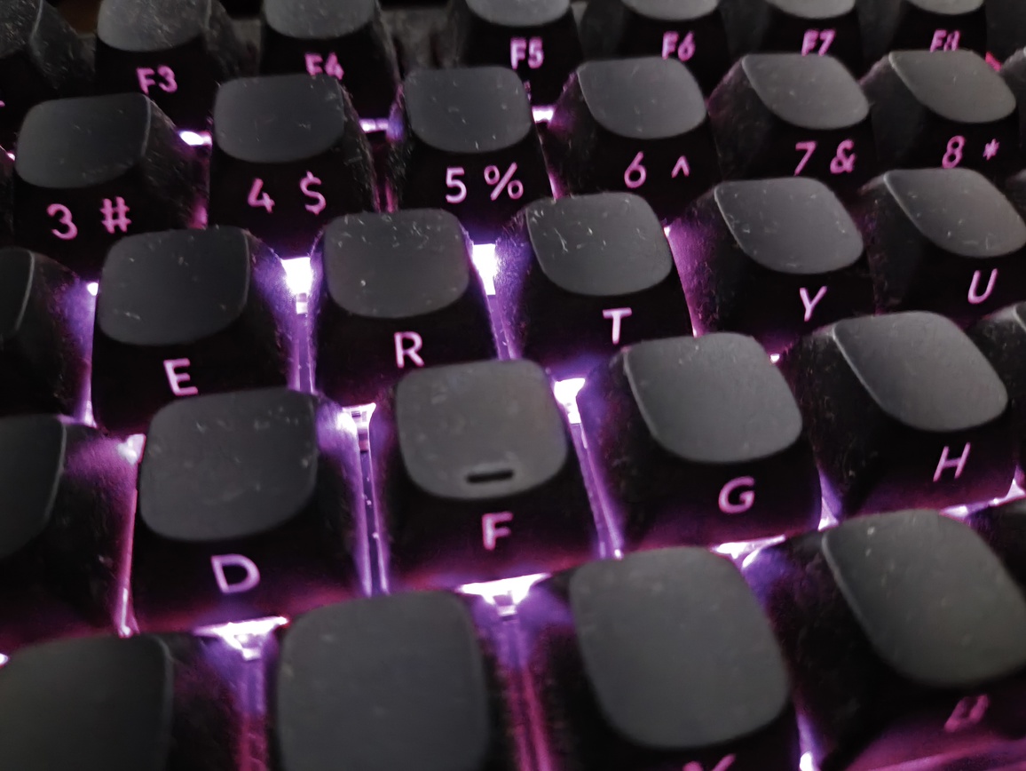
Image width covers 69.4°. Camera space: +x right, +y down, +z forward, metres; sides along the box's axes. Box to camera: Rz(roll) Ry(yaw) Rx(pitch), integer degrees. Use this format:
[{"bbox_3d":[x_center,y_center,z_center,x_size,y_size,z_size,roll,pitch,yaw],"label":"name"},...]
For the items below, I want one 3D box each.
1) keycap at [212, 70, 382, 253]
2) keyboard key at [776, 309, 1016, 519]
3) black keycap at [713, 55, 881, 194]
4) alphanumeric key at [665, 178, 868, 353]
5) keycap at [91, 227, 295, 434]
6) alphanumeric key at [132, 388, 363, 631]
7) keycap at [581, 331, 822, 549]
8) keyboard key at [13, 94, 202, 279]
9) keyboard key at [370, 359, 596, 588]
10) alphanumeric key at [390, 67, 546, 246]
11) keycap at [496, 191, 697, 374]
[{"bbox_3d":[-0.024,-0.024,0.079,0.018,0.011,0.018,-7,56,-9],"label":"keycap"},{"bbox_3d":[0.035,0.001,0.067,0.018,0.010,0.018,-7,56,-9],"label":"keyboard key"},{"bbox_3d":[0.032,-0.031,0.088,0.018,0.011,0.018,-7,56,-9],"label":"black keycap"},{"bbox_3d":[0.027,-0.014,0.076,0.018,0.010,0.018,-7,56,-9],"label":"alphanumeric key"},{"bbox_3d":[-0.029,-0.007,0.067,0.018,0.009,0.018,-7,58,-9],"label":"keycap"},{"bbox_3d":[-0.021,0.008,0.058,0.018,0.010,0.018,-7,56,-9],"label":"alphanumeric key"},{"bbox_3d":[0.016,0.004,0.063,0.018,0.009,0.018,-7,58,-9],"label":"keycap"},{"bbox_3d":[-0.042,-0.022,0.075,0.018,0.009,0.018,-7,58,-9],"label":"keyboard key"},{"bbox_3d":[-0.003,0.006,0.061,0.018,0.010,0.018,-7,56,-9],"label":"keyboard key"},{"bbox_3d":[-0.005,-0.026,0.081,0.018,0.009,0.018,-7,58,-9],"label":"alphanumeric key"},{"bbox_3d":[0.008,-0.012,0.073,0.018,0.009,0.018,-7,58,-9],"label":"keycap"}]

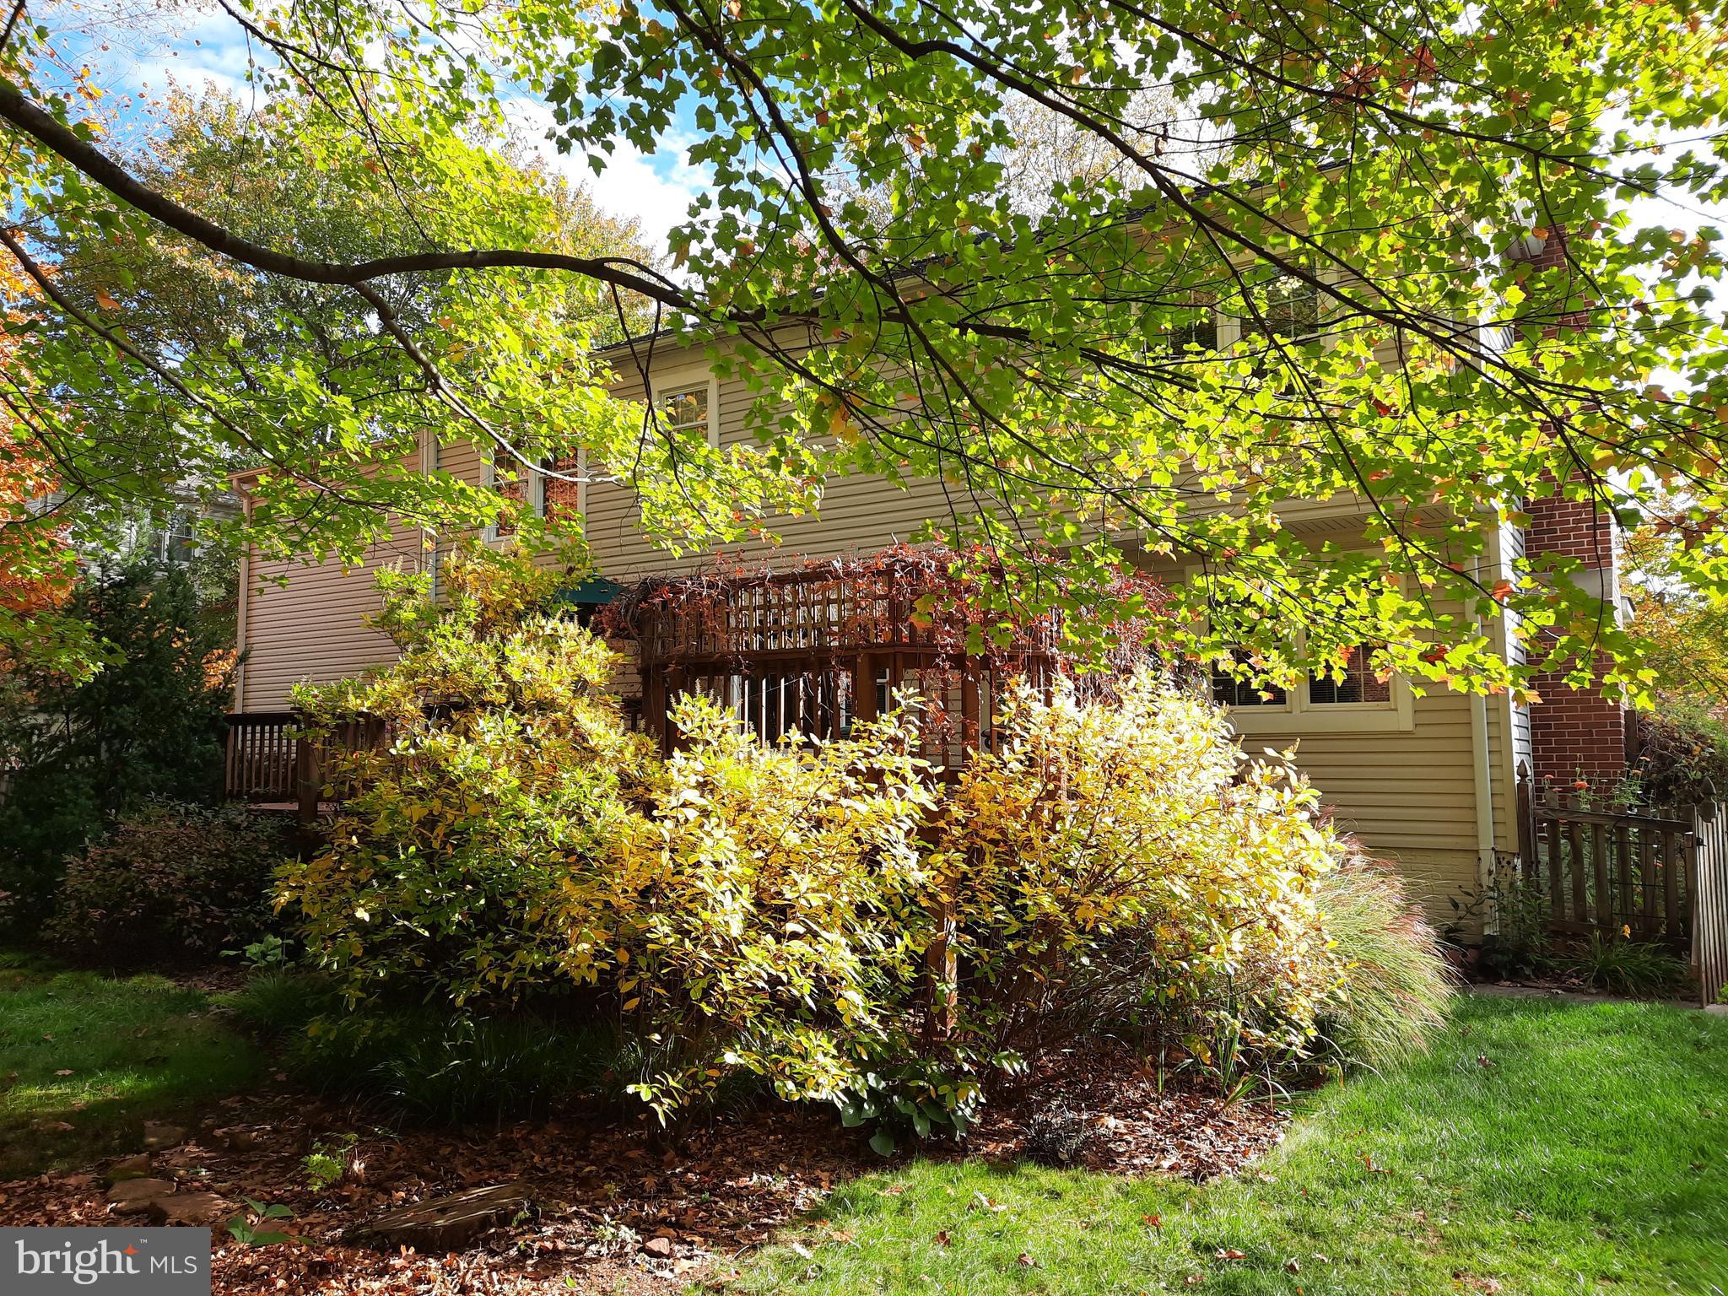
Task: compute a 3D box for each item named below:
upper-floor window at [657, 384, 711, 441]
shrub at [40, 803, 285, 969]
[{"bbox_3d":[-2.075,-2.539,14.397,0.782,0.988,0.100,-4,-6,32],"label":"upper-floor window"},{"bbox_3d":[-6.073,1.960,10.890,1.950,1.250,1.750,2,-6,-29],"label":"shrub"}]

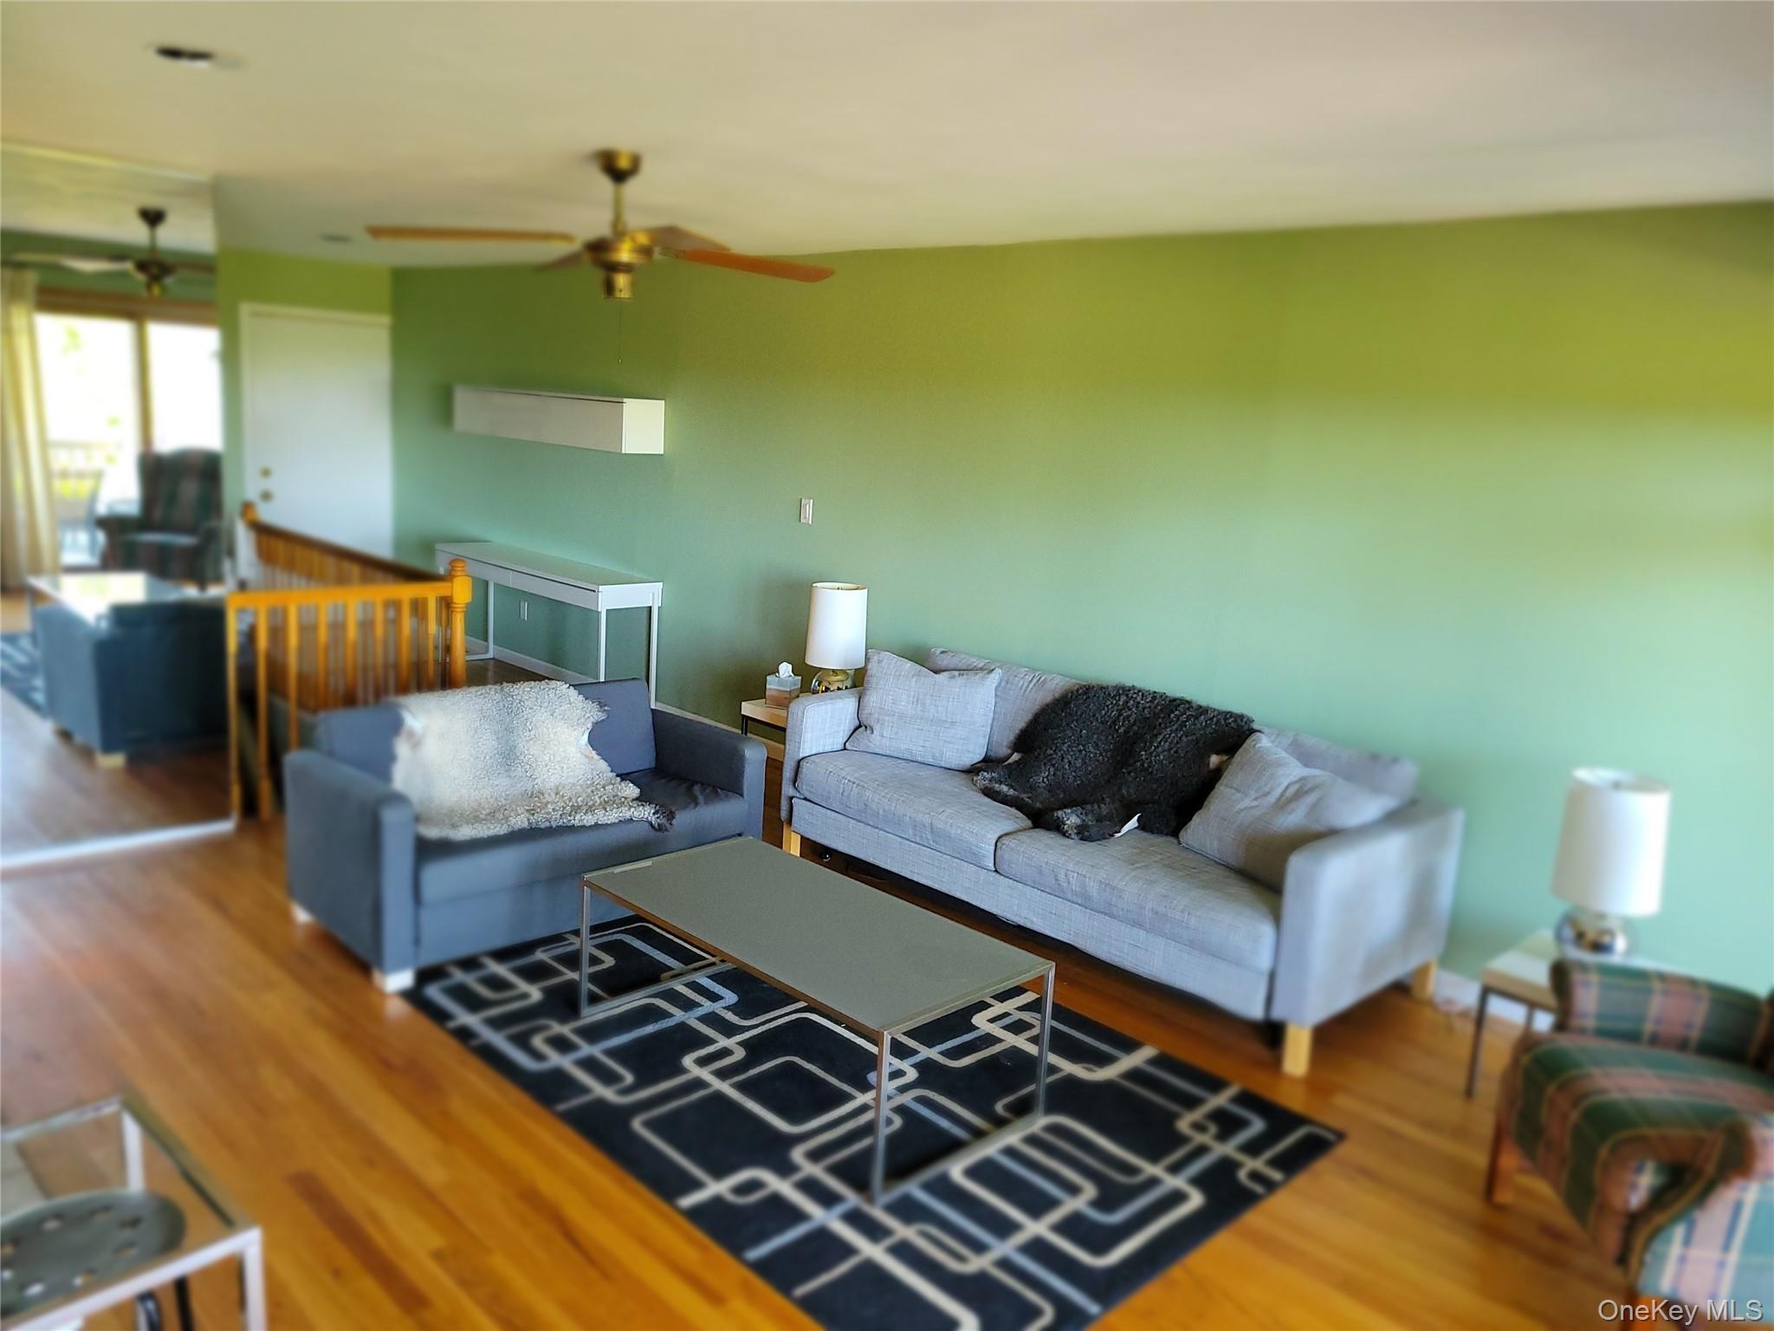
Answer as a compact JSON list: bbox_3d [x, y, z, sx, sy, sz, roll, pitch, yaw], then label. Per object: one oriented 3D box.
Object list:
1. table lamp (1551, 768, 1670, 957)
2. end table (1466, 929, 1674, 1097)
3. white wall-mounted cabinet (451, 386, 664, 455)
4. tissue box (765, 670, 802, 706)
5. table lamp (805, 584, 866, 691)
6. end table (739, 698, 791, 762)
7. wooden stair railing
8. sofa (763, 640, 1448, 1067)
[{"bbox_3d":[1.962,0.546,3.627,0.265,0.485,0.265,14,15,43],"label":"table lamp"},{"bbox_3d":[1.912,1.029,3.611,0.480,0.395,0.450,14,16,43],"label":"end table"},{"bbox_3d":[-1.949,-1.436,7.750,1.810,0.280,0.260,14,15,43],"label":"white wall-mounted cabinet"},{"bbox_3d":[-0.461,0.111,6.074,0.120,0.140,0.120,8,12,23],"label":"tissue box"},{"bbox_3d":[-0.227,-0.098,5.916,0.265,0.500,0.265,3,11,-1],"label":"table lamp"},{"bbox_3d":[-0.350,0.386,6.104,0.500,0.395,0.430,14,16,43],"label":"end table"},{"bbox_3d":[-3.110,-0.162,6.441,2.600,1.000,1.100,14,15,43],"label":"wooden stair railing"},{"bbox_3d":[0.707,0.523,4.731,2.260,0.780,0.890,14,15,43],"label":"sofa"}]

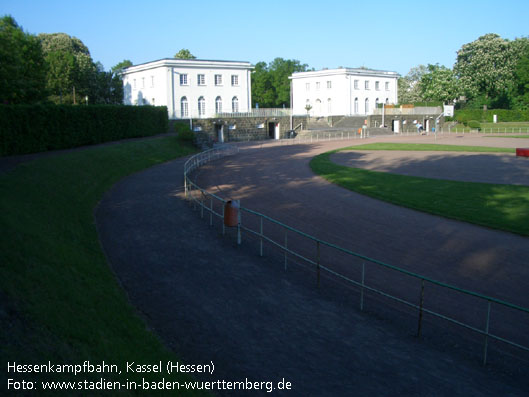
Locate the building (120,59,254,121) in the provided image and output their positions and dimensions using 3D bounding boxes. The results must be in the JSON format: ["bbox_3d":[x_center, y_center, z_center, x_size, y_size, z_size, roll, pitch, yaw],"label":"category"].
[{"bbox_3d":[-11.405,-15.440,77.741,14.200,7.610,14.940,-8,11,-37],"label":"building"}]

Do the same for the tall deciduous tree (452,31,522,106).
[{"bbox_3d":[38.348,-21.323,92.000,11.000,13.300,11.000,3,10,23],"label":"tall deciduous tree"}]

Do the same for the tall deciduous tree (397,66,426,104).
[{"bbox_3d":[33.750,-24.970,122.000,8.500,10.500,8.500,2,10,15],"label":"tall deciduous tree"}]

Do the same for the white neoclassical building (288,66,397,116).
[{"bbox_3d":[14.642,-19.264,98.614,14.200,7.610,14.940,-8,11,-37],"label":"white neoclassical building"}]

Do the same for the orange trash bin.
[{"bbox_3d":[-0.904,0.415,14.785,0.360,0.730,0.420,-4,10,-21],"label":"orange trash bin"}]

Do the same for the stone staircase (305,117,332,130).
[{"bbox_3d":[8.147,-11.343,80.714,4.000,1.800,2.800,-8,11,-37],"label":"stone staircase"}]

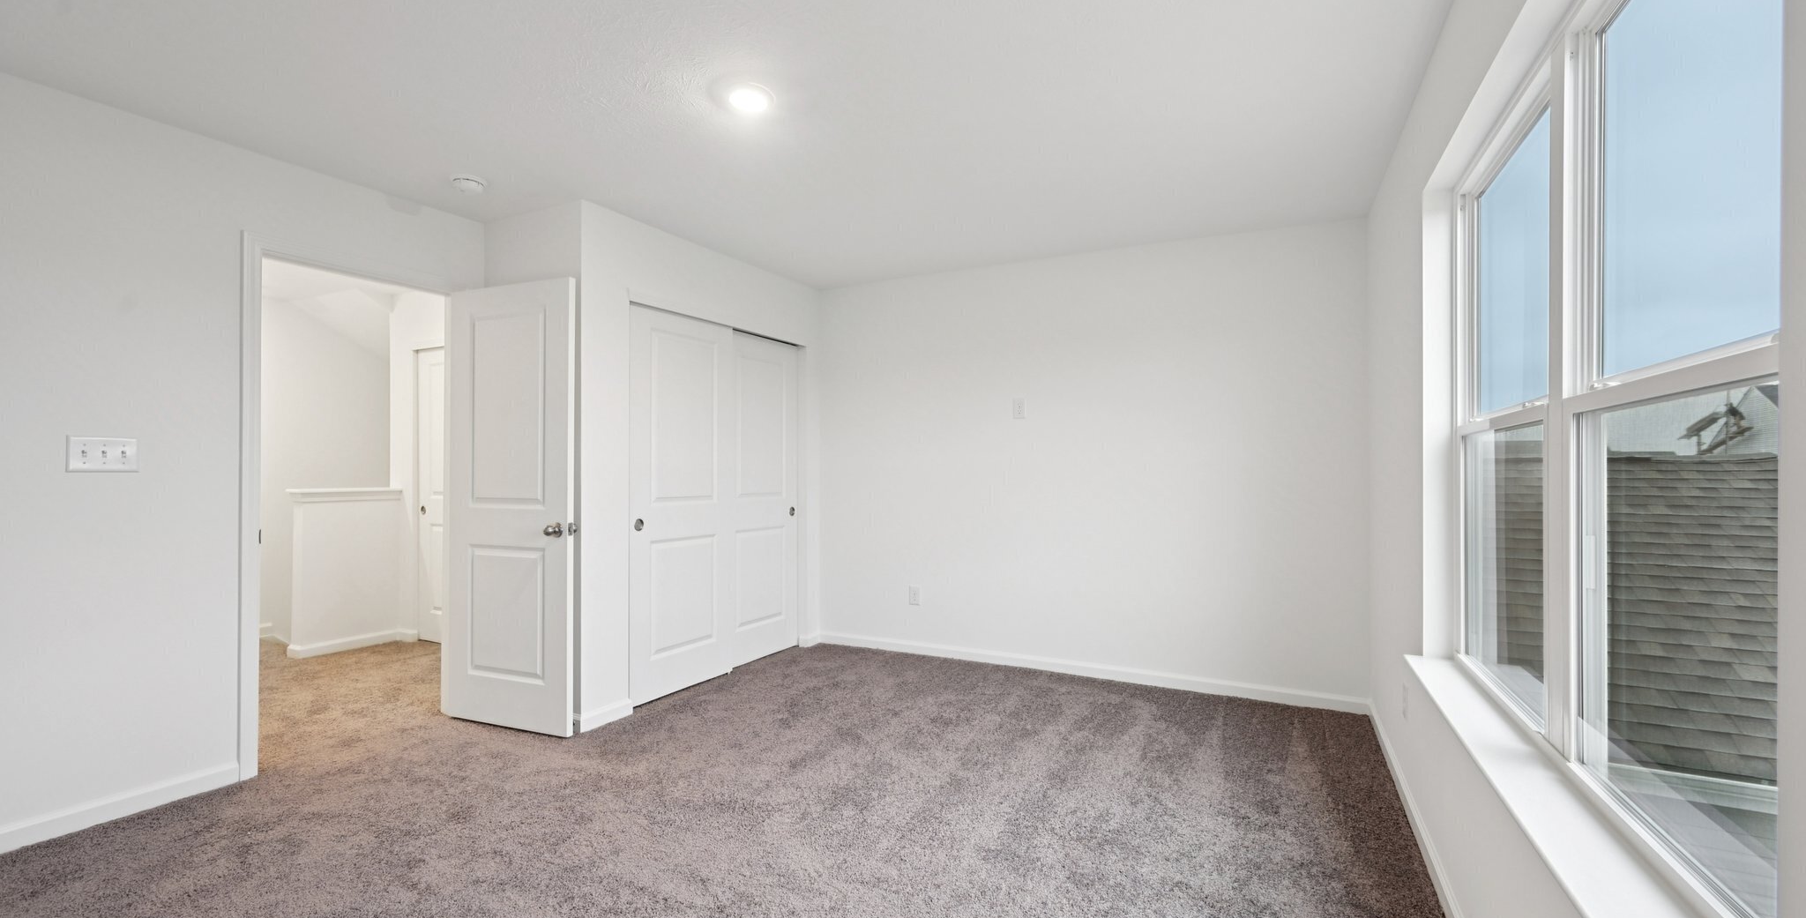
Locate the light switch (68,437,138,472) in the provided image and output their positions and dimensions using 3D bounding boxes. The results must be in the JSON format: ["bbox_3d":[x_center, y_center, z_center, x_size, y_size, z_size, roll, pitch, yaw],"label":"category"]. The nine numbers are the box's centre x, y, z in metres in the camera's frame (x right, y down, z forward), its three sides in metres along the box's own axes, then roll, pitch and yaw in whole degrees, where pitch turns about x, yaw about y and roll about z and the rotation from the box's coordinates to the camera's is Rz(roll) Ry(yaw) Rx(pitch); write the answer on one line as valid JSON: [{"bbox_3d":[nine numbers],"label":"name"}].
[{"bbox_3d":[-2.713,-0.014,2.384,0.010,0.117,0.165,0,0,28],"label":"light switch"}]

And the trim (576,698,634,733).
[{"bbox_3d":[-1.402,1.207,3.324,0.014,0.083,0.300,0,0,28],"label":"trim"}]

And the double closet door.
[{"bbox_3d":[-1.060,0.236,4.148,0.080,2.000,1.475,0,0,28],"label":"double closet door"}]

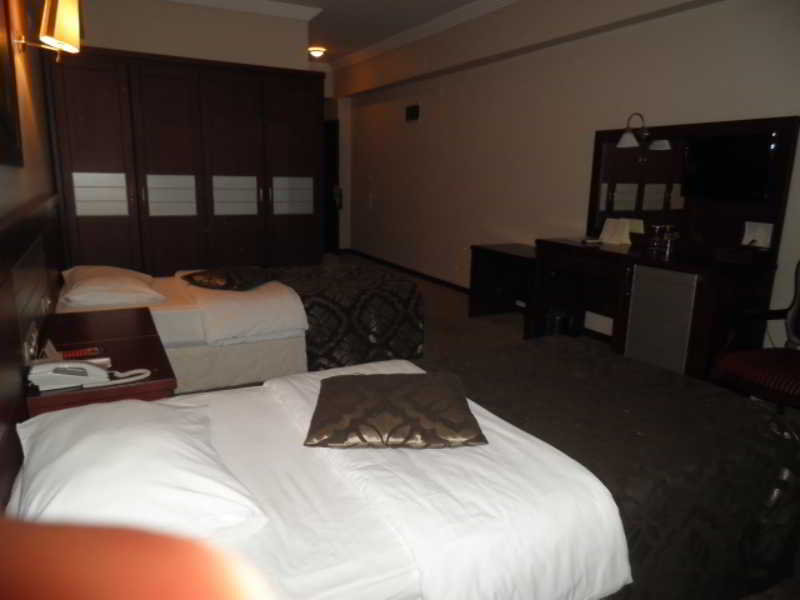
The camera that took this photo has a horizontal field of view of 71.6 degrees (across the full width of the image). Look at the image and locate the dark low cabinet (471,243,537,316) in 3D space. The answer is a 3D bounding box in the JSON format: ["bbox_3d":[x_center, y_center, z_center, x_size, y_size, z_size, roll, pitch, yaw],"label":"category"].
[{"bbox_3d":[1.042,-0.104,4.674,0.539,0.636,0.787,-5,15,-28],"label":"dark low cabinet"}]

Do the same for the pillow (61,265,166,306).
[{"bbox_3d":[-1.724,-0.128,3.294,0.533,0.149,0.719,-5,15,-28],"label":"pillow"}]

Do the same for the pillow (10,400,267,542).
[{"bbox_3d":[-0.668,0.360,1.342,0.512,0.149,0.688,-5,15,-28],"label":"pillow"}]

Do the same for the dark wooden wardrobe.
[{"bbox_3d":[-1.715,-0.925,4.744,2.024,2.025,0.608,-5,15,-28],"label":"dark wooden wardrobe"}]

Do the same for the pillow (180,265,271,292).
[{"bbox_3d":[-1.117,-0.155,3.607,0.496,0.112,0.496,-5,15,-28],"label":"pillow"}]

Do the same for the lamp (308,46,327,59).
[{"bbox_3d":[-1.038,-3.144,7.053,0.186,0.112,0.186,-5,15,-28],"label":"lamp"}]

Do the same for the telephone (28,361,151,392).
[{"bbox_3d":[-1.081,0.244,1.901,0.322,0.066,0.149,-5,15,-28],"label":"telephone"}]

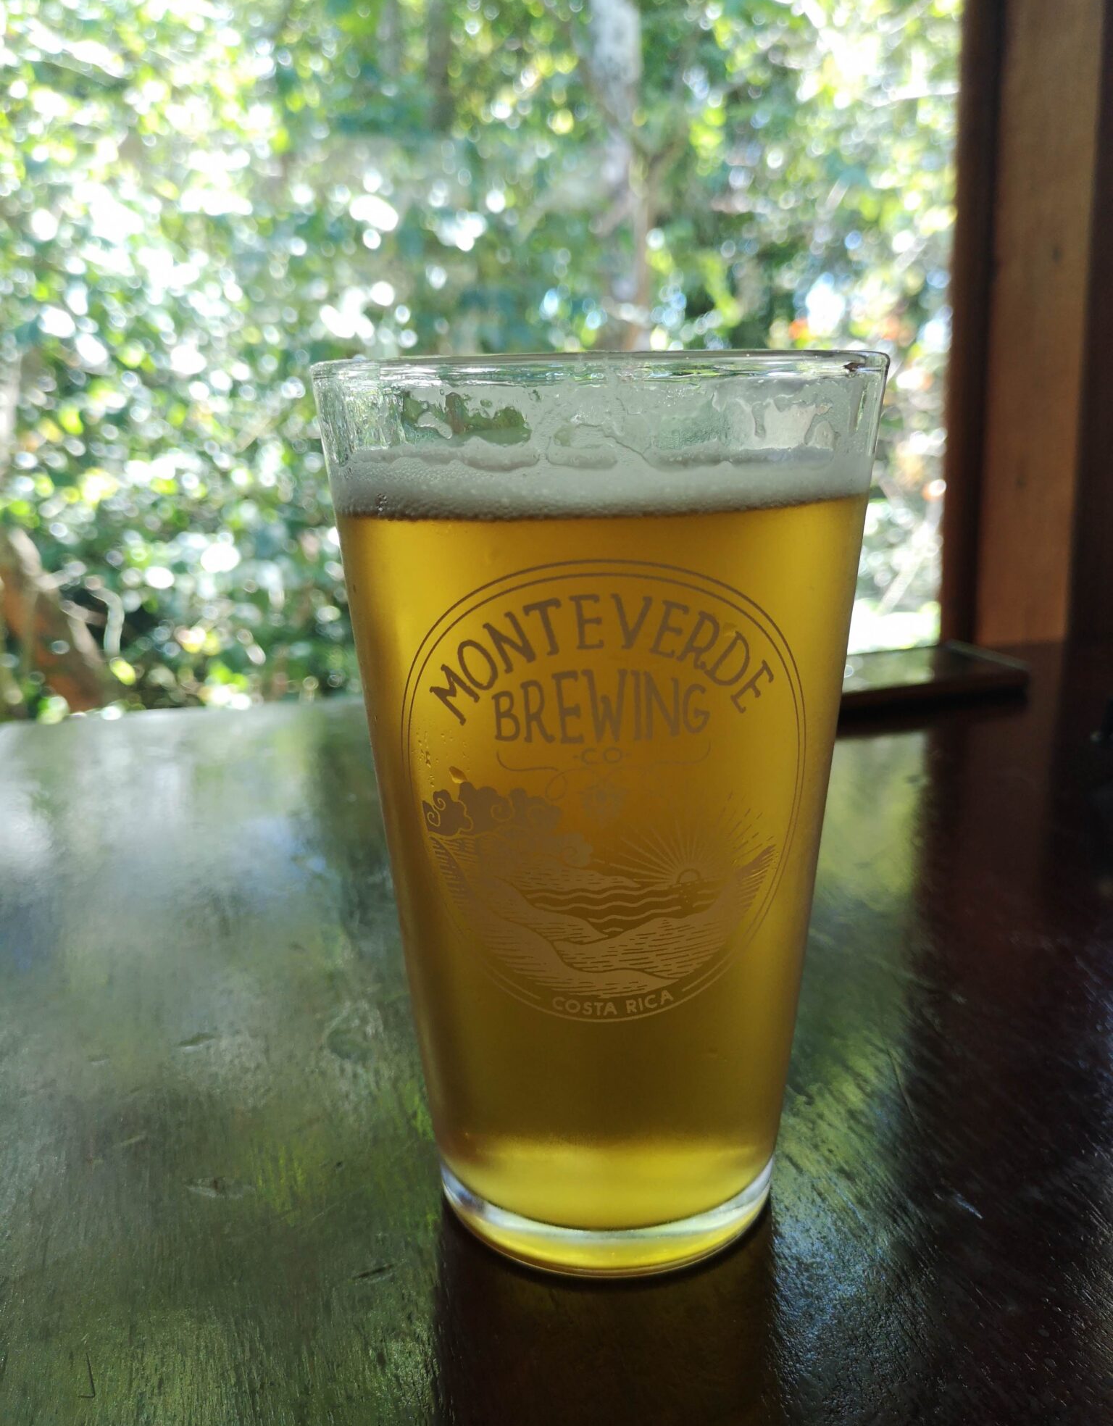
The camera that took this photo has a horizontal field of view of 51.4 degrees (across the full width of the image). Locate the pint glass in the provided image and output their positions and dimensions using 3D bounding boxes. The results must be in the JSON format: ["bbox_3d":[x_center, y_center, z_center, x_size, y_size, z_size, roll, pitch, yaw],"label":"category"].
[{"bbox_3d":[0.008,0.016,0.206,0.090,0.149,0.090,-1,15,2],"label":"pint glass"}]

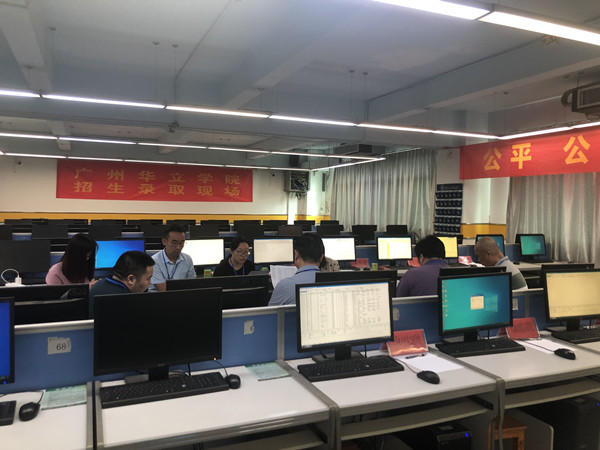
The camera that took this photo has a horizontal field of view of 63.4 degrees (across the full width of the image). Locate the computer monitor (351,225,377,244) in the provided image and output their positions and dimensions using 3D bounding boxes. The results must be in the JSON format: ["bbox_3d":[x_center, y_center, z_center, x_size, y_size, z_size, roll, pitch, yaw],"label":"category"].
[{"bbox_3d":[1.270,0.207,9.840,0.500,0.379,0.167,0,2,-23],"label":"computer monitor"}]

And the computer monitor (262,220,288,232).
[{"bbox_3d":[-0.720,0.080,12.520,0.500,0.379,0.167,0,2,-23],"label":"computer monitor"}]

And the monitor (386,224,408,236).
[{"bbox_3d":[1.917,0.202,9.554,0.467,0.384,0.180,0,2,-23],"label":"monitor"}]

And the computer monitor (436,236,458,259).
[{"bbox_3d":[1.801,0.324,6.199,0.467,0.384,0.180,0,2,-23],"label":"computer monitor"}]

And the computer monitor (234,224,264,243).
[{"bbox_3d":[-0.838,0.198,8.372,0.467,0.384,0.180,0,2,-23],"label":"computer monitor"}]

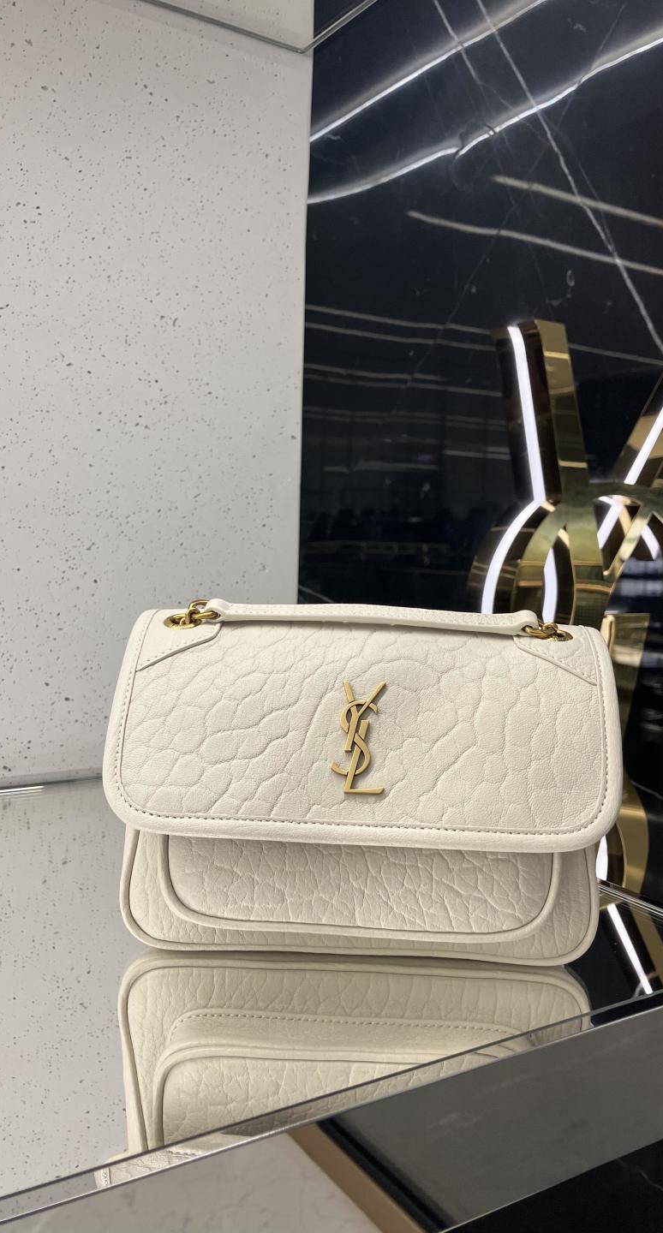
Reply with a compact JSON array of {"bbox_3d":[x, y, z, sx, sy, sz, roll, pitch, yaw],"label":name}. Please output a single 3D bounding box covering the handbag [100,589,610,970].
[{"bbox_3d":[0.017,0.097,0.597,0.278,0.200,0.120,2,4,3],"label":"handbag"}]

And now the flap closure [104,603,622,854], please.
[{"bbox_3d":[0.018,0.061,0.585,0.277,0.120,0.100,2,4,3],"label":"flap closure"}]

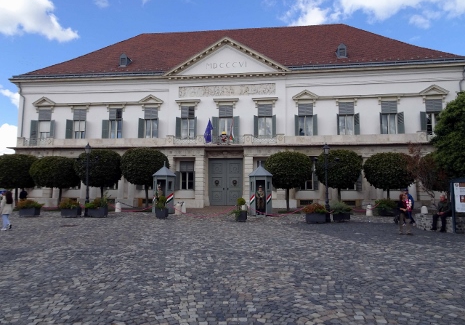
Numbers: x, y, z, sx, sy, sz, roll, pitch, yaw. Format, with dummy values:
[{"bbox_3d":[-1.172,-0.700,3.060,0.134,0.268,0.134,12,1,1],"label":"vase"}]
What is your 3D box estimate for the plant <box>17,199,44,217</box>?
[{"bbox_3d":[-12.446,2.776,19.991,1.400,1.020,0.700,0,-5,6],"label":"plant"}]

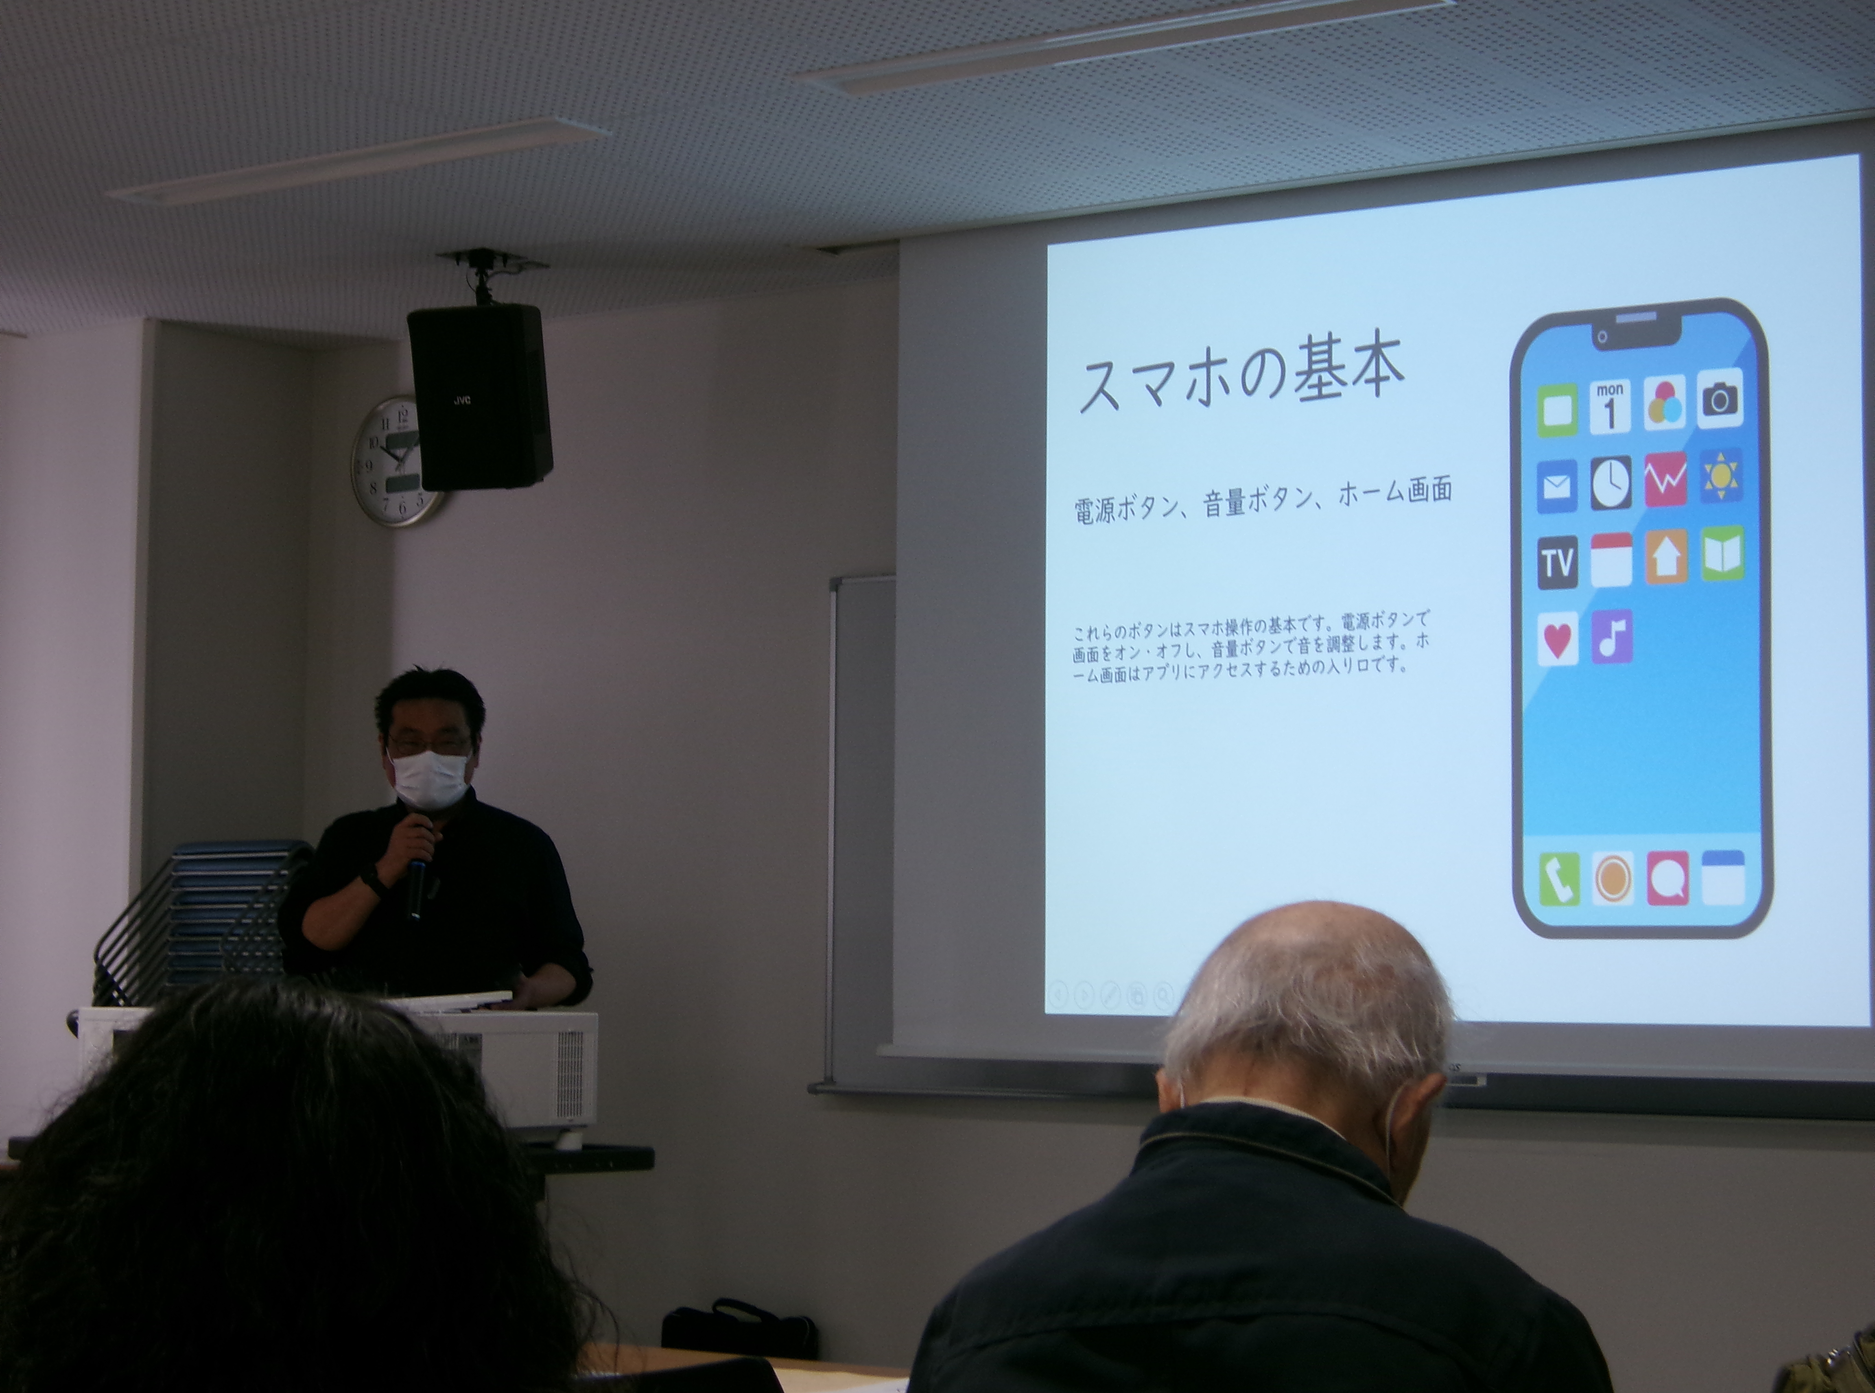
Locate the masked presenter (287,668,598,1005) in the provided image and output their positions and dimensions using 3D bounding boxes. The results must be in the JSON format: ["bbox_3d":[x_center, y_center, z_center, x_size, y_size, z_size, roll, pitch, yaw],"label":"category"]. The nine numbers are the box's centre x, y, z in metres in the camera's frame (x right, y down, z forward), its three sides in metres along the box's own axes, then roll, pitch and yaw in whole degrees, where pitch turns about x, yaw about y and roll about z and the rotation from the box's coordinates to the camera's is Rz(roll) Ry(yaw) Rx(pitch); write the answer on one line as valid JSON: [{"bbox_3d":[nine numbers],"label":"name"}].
[{"bbox_3d":[-0.912,0.808,6.890,0.570,1.720,0.400,1,-4,-5],"label":"masked presenter"}]

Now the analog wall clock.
[{"bbox_3d":[-1.378,-0.605,9.757,0.345,0.345,0.050,-2,-5,35],"label":"analog wall clock"}]

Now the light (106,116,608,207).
[{"bbox_3d":[-1.191,-1.106,7.678,1.265,0.070,0.175,-2,-5,36],"label":"light"}]

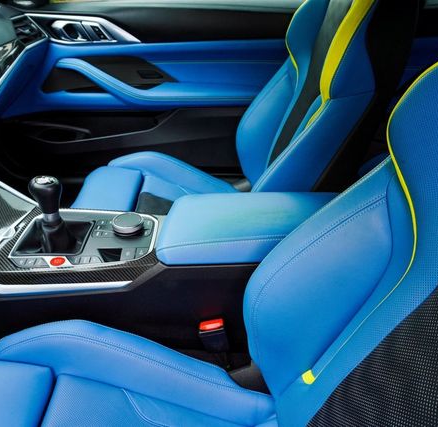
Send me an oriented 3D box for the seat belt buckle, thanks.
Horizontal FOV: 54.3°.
[{"bbox_3d":[-0.007,0.183,0.640,0.040,0.051,0.023,-10,31,6],"label":"seat belt buckle"}]

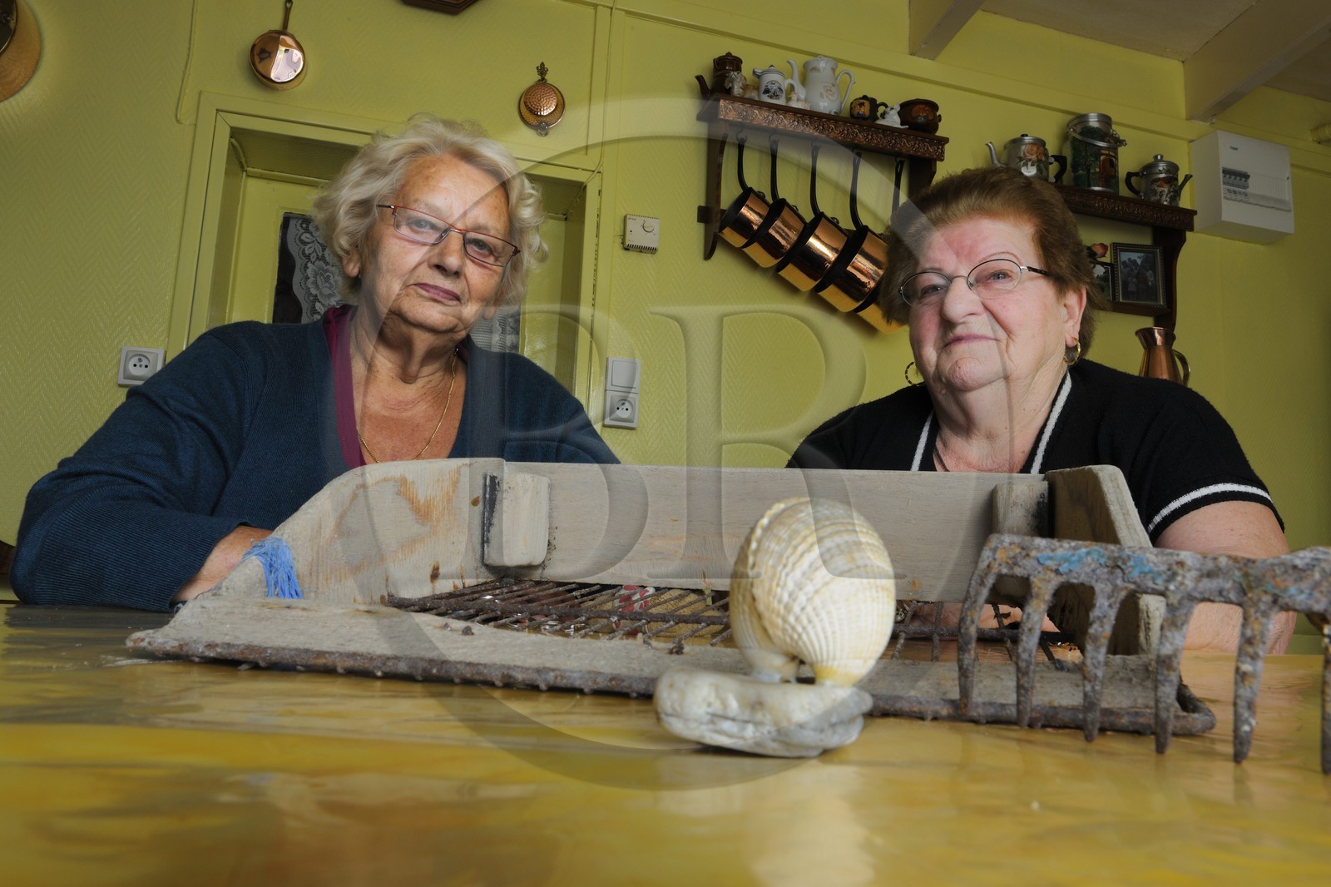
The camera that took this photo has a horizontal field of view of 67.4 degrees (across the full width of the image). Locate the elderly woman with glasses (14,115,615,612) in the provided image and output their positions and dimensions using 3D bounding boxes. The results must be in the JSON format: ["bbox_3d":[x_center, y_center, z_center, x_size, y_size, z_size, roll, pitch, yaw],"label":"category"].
[{"bbox_3d":[-0.272,0.274,0.817,0.570,1.260,0.660,5,-9,-15],"label":"elderly woman with glasses"}]

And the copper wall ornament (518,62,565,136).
[{"bbox_3d":[-0.277,-0.771,2.241,0.105,0.177,0.035,5,-9,-15],"label":"copper wall ornament"}]

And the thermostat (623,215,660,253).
[{"bbox_3d":[-0.053,-0.455,2.173,0.074,0.073,0.026,5,-10,-15],"label":"thermostat"}]

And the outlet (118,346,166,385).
[{"bbox_3d":[-0.981,-0.143,1.871,0.074,0.074,0.014,5,-10,-15],"label":"outlet"}]

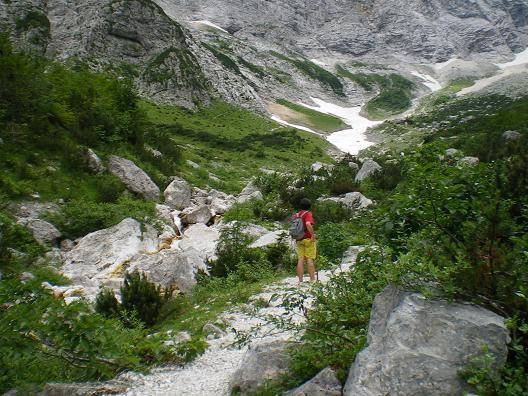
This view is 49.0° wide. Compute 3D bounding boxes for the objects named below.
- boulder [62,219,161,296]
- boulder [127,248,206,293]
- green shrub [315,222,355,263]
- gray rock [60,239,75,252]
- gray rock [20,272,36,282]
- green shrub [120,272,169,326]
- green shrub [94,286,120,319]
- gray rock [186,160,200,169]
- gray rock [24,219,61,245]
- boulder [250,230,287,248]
[{"bbox_3d":[-3.812,1.493,14.300,2.418,1.974,2.000,-1,4,-15],"label":"boulder"},{"bbox_3d":[-2.209,1.626,13.000,1.749,0.987,1.400,-1,3,-10],"label":"boulder"},{"bbox_3d":[1.727,1.075,14.000,0.890,0.928,0.872,0,-3,0],"label":"green shrub"},{"bbox_3d":[-5.187,1.254,15.300,0.358,0.355,0.333,0,-3,0],"label":"gray rock"},{"bbox_3d":[-4.998,1.687,12.300,0.329,0.204,0.306,0,-3,0],"label":"gray rock"},{"bbox_3d":[-1.938,1.630,9.400,0.755,0.872,0.740,0,-3,0],"label":"green shrub"},{"bbox_3d":[-2.646,1.767,9.800,0.426,0.519,0.418,0,-3,0],"label":"green shrub"},{"bbox_3d":[-4.379,-2.081,36.000,0.870,0.497,0.800,0,3,-7],"label":"gray rock"},{"bbox_3d":[-6.497,0.983,17.000,1.056,0.763,0.900,-1,4,-21],"label":"gray rock"},{"bbox_3d":[0.097,1.146,16.000,1.018,0.477,0.892,0,-3,0],"label":"boulder"}]

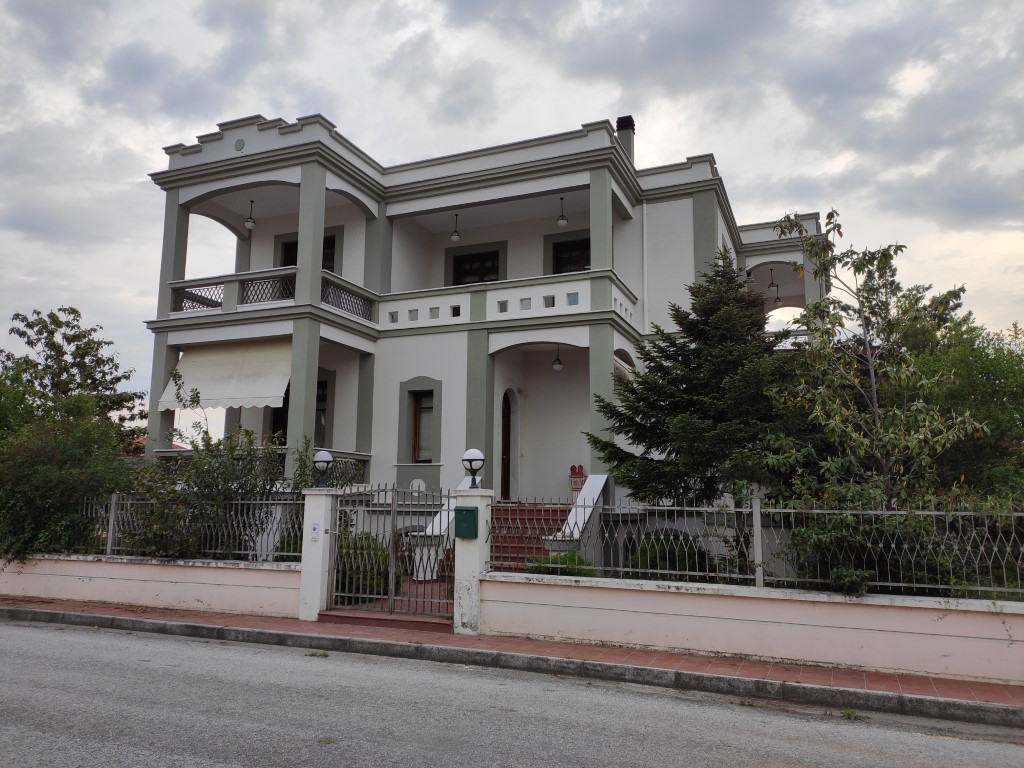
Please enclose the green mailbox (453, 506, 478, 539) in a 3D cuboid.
[{"bbox_3d":[-0.551,1.641,8.760,0.257,0.375,0.085,-3,-9,21],"label":"green mailbox"}]

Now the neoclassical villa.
[{"bbox_3d":[1.298,-0.408,20.116,13.740,9.630,15.296,-3,-9,22],"label":"neoclassical villa"}]

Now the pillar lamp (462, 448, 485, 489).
[{"bbox_3d":[-0.471,1.035,9.033,0.269,0.482,0.269,0,-8,0],"label":"pillar lamp"}]

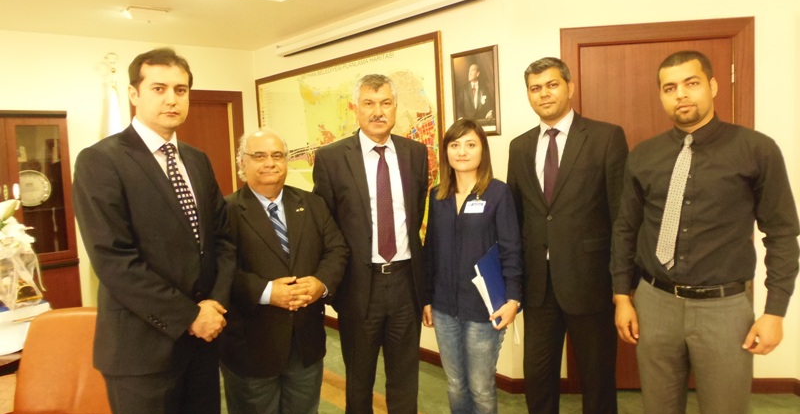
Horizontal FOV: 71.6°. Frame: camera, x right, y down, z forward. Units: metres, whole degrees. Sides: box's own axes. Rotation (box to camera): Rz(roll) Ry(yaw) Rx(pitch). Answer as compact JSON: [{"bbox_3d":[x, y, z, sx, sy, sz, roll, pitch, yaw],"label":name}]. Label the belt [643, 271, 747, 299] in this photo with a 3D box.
[{"bbox_3d":[1.079,0.286,2.040,0.345,0.065,0.255,1,7,37],"label":"belt"}]

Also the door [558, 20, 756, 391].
[{"bbox_3d":[1.440,0.035,3.124,1.030,2.074,0.100,-2,5,6],"label":"door"}]

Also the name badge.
[{"bbox_3d":[0.317,0.000,2.330,0.086,0.056,0.010,0,-2,9],"label":"name badge"}]

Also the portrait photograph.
[{"bbox_3d":[0.434,-0.663,3.249,0.030,0.500,0.356,-8,7,-42],"label":"portrait photograph"}]

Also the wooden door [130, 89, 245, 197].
[{"bbox_3d":[-1.786,0.025,4.902,0.981,2.083,0.100,-8,7,-42],"label":"wooden door"}]

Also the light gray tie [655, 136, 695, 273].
[{"bbox_3d":[0.941,-0.016,1.885,0.078,0.465,0.065,12,13,35],"label":"light gray tie"}]

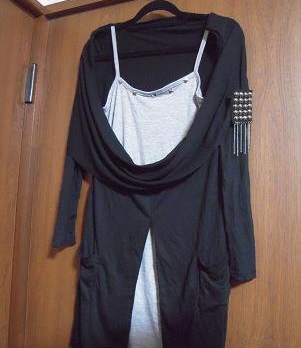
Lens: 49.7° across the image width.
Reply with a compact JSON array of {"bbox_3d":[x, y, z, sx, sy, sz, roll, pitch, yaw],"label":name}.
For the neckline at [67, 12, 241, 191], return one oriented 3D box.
[{"bbox_3d":[-0.013,-0.190,0.867,0.491,0.476,0.130,0,-5,22],"label":"neckline"}]

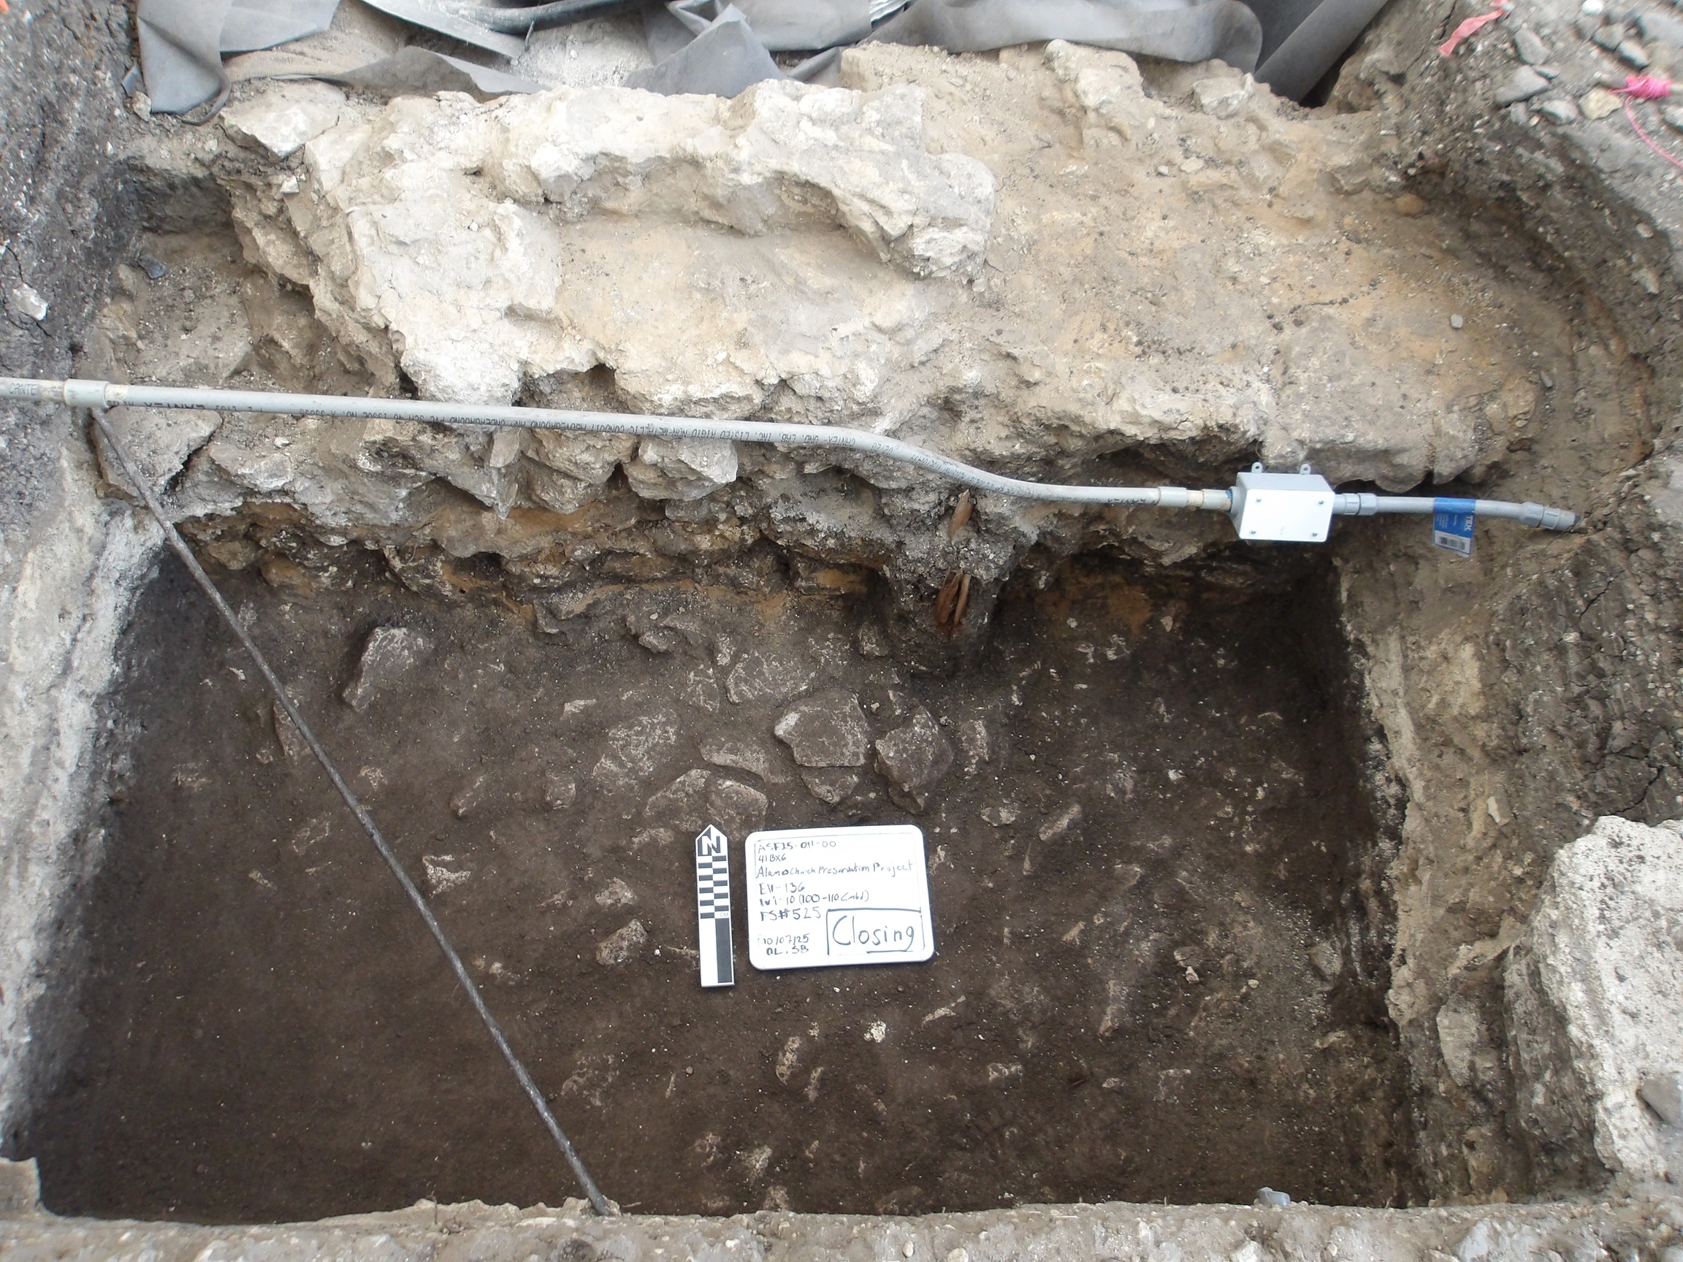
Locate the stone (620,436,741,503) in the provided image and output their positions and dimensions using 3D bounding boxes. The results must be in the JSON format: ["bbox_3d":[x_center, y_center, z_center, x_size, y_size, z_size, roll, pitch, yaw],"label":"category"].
[{"bbox_3d":[-0.230,-0.257,1.921,0.165,0.100,0.110,0,66,-3],"label":"stone"}]

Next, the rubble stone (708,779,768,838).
[{"bbox_3d":[-0.168,0.304,2.157,0.104,0.060,0.082,27,67,9],"label":"rubble stone"}]

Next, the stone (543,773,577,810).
[{"bbox_3d":[-0.443,0.263,2.092,0.050,0.035,0.056,4,62,0],"label":"stone"}]

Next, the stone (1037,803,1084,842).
[{"bbox_3d":[0.350,0.309,2.094,0.085,0.030,0.028,-36,69,-18],"label":"stone"}]

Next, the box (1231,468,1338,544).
[{"bbox_3d":[0.607,-0.171,1.809,0.116,0.071,0.064,2,28,2],"label":"box"}]

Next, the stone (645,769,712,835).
[{"bbox_3d":[-0.267,0.288,2.165,0.107,0.060,0.104,1,66,-2],"label":"stone"}]

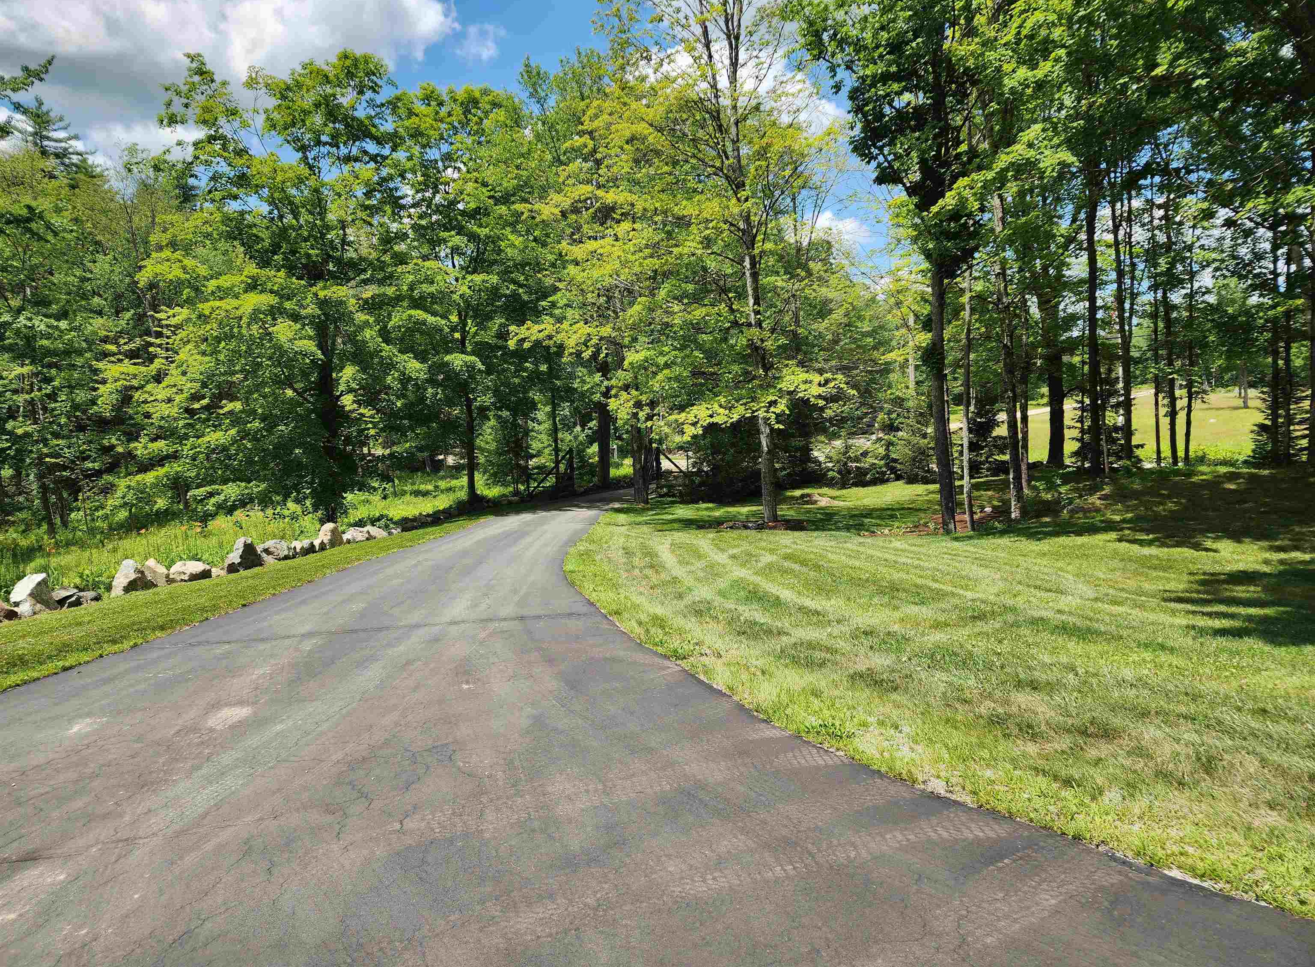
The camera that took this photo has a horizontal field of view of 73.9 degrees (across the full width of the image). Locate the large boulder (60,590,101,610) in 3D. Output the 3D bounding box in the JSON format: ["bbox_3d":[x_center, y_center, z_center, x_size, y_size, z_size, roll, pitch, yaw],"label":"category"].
[{"bbox_3d":[-7.996,1.615,12.100,0.380,0.250,0.460,-1,1,0],"label":"large boulder"}]

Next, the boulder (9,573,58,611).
[{"bbox_3d":[-8.279,1.446,11.600,0.480,0.520,0.520,-1,1,0],"label":"boulder"}]

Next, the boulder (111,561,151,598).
[{"bbox_3d":[-8.195,1.487,13.600,0.470,0.560,0.580,-1,1,0],"label":"boulder"}]

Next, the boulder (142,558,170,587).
[{"bbox_3d":[-8.337,1.483,14.500,0.400,0.480,0.440,-1,1,0],"label":"boulder"}]

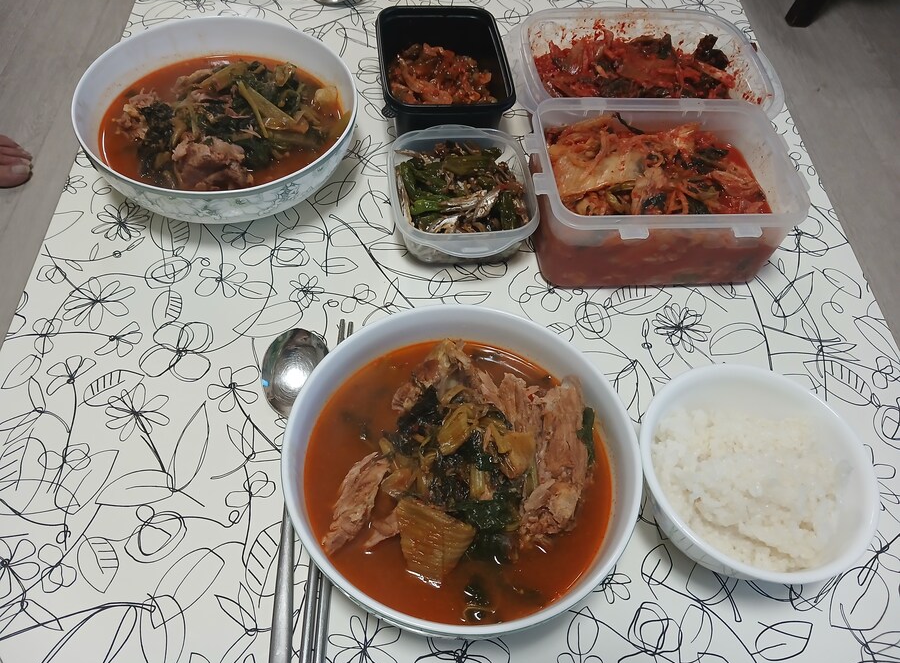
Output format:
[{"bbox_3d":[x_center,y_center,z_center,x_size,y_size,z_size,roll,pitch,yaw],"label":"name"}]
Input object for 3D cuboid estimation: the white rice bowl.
[{"bbox_3d":[0.163,0.088,0.400,0.124,0.065,0.124,2,56,-3],"label":"white rice bowl"}]

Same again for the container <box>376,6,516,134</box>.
[{"bbox_3d":[-0.008,-0.212,0.595,0.108,0.057,0.129,-3,56,-7],"label":"container"}]

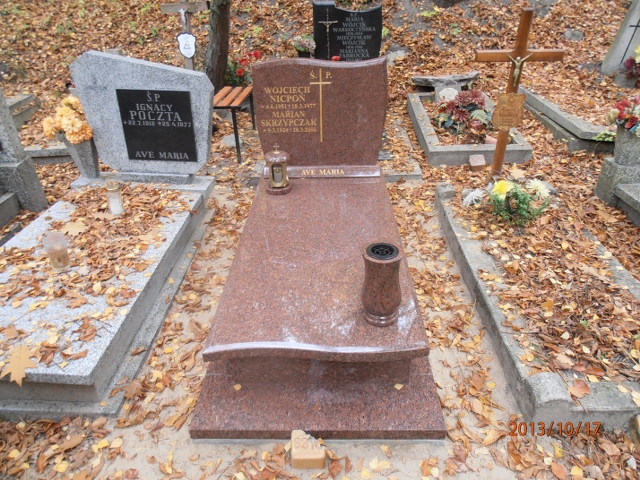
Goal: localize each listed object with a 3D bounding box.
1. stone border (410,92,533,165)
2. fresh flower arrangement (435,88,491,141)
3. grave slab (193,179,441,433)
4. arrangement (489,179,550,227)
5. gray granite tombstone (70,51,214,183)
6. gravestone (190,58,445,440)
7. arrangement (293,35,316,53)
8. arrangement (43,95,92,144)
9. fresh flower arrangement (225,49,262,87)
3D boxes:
[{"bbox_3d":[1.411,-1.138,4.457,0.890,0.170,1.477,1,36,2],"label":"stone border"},{"bbox_3d":[1.345,-1.145,4.067,0.480,0.360,0.400,0,30,0],"label":"fresh flower arrangement"},{"bbox_3d":[0.005,0.123,2.338,0.910,0.290,1.880,0,30,1],"label":"grave slab"},{"bbox_3d":[1.300,-0.263,2.924,0.350,0.235,0.270,0,30,0],"label":"arrangement"},{"bbox_3d":[-1.105,-0.787,2.924,0.860,0.840,0.130,1,30,3],"label":"gray granite tombstone"},{"bbox_3d":[0.000,-0.224,2.209,0.910,1.030,2.020,0,30,1],"label":"gravestone"},{"bbox_3d":[-0.157,-1.993,4.504,0.250,0.200,0.220,0,30,0],"label":"arrangement"},{"bbox_3d":[-1.640,-0.785,2.891,0.280,0.280,0.270,0,30,0],"label":"arrangement"},{"bbox_3d":[-0.800,-1.801,4.671,0.380,0.380,0.330,0,30,0],"label":"fresh flower arrangement"}]

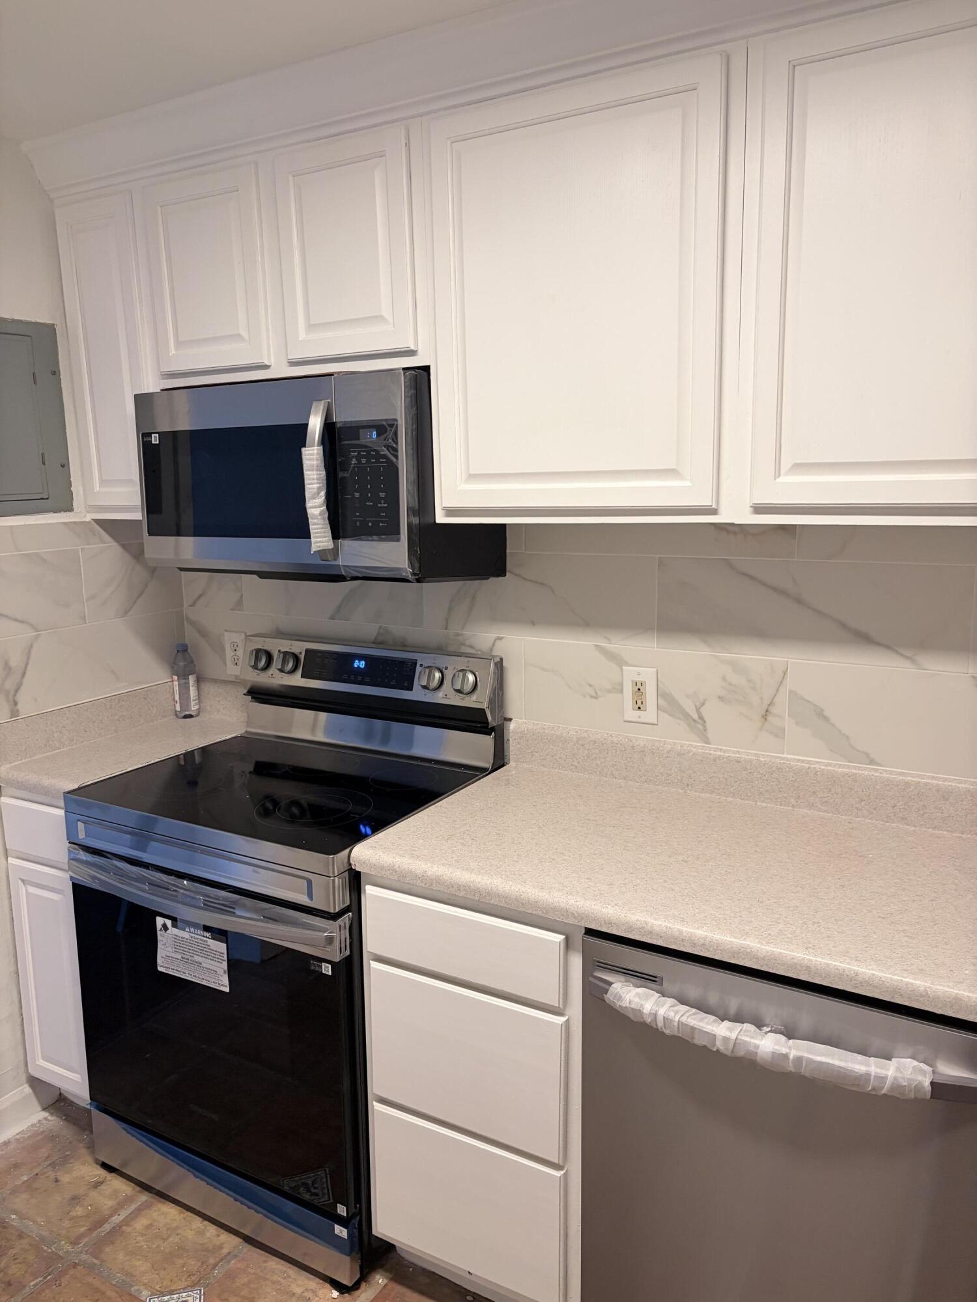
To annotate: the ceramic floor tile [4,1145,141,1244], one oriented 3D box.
[{"bbox_3d":[-0.935,1.259,2.297,0.290,0.014,0.290,5,12,30],"label":"ceramic floor tile"}]

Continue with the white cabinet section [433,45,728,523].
[{"bbox_3d":[0.220,-0.636,1.870,0.559,0.721,0.323,5,12,30],"label":"white cabinet section"}]

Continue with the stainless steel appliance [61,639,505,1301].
[{"bbox_3d":[-0.449,0.627,2.278,0.759,1.220,0.686,5,12,30],"label":"stainless steel appliance"}]

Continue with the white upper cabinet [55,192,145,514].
[{"bbox_3d":[-0.830,-0.728,2.473,0.304,0.761,0.338,5,12,30],"label":"white upper cabinet"}]

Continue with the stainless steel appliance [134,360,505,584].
[{"bbox_3d":[-0.390,-0.377,2.224,0.756,0.430,0.421,5,12,30],"label":"stainless steel appliance"}]

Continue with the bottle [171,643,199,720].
[{"bbox_3d":[-0.854,0.085,2.760,0.071,0.211,0.071,5,12,30],"label":"bottle"}]

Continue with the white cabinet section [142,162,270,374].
[{"bbox_3d":[-0.542,-0.853,2.281,0.346,0.412,0.323,5,12,30],"label":"white cabinet section"}]

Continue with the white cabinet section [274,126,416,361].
[{"bbox_3d":[-0.210,-0.825,2.089,0.339,0.412,0.323,5,12,30],"label":"white cabinet section"}]

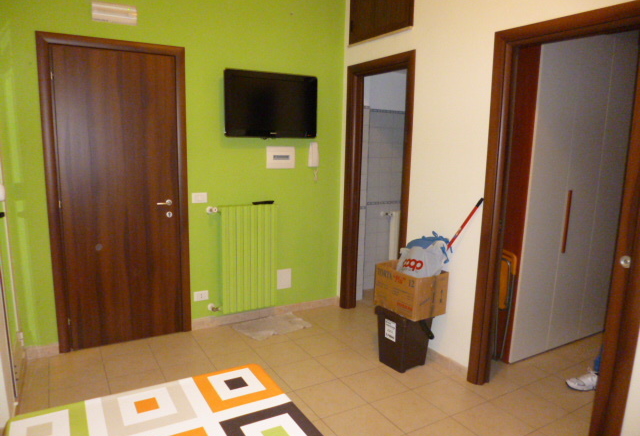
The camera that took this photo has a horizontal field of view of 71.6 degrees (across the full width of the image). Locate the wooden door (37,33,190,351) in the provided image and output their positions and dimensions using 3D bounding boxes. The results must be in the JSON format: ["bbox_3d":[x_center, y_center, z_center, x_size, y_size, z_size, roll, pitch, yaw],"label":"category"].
[{"bbox_3d":[-1.454,-0.147,3.280,0.935,2.215,0.080,-4,10,-31],"label":"wooden door"}]

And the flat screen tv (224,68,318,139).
[{"bbox_3d":[-0.401,-0.914,3.643,0.800,0.505,0.090,-3,10,-29],"label":"flat screen tv"}]

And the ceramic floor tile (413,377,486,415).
[{"bbox_3d":[0.804,1.110,2.768,0.331,0.010,0.328,-4,10,-31],"label":"ceramic floor tile"}]

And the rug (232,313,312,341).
[{"bbox_3d":[-0.390,0.920,3.790,0.560,0.010,0.350,-5,11,-37],"label":"rug"}]

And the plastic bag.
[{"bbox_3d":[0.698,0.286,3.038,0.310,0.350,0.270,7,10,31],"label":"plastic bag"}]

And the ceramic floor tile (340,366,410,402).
[{"bbox_3d":[0.352,1.083,2.876,0.331,0.010,0.328,-4,10,-31],"label":"ceramic floor tile"}]

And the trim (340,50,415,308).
[{"bbox_3d":[0.497,-0.175,3.736,0.140,2.220,0.860,-4,10,-31],"label":"trim"}]

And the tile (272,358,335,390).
[{"bbox_3d":[-0.099,1.056,2.984,0.331,0.010,0.328,-4,10,-31],"label":"tile"}]

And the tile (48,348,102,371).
[{"bbox_3d":[-1.736,0.994,3.140,0.331,0.010,0.328,-4,10,-31],"label":"tile"}]

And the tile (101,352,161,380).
[{"bbox_3d":[-1.291,1.021,3.053,0.328,0.010,0.328,-4,10,-31],"label":"tile"}]

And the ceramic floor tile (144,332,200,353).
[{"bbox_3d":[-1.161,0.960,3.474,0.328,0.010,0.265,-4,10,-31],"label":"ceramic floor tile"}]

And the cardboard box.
[{"bbox_3d":[0.632,0.497,3.103,0.298,0.294,0.388,-5,11,-34],"label":"cardboard box"}]

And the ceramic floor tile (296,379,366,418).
[{"bbox_3d":[0.068,1.102,2.707,0.331,0.010,0.328,-4,10,-31],"label":"ceramic floor tile"}]

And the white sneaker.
[{"bbox_3d":[1.780,1.055,2.914,0.290,0.110,0.105,0,9,-7],"label":"white sneaker"}]

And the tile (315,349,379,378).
[{"bbox_3d":[0.186,1.036,3.152,0.331,0.010,0.328,-4,10,-31],"label":"tile"}]

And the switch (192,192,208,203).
[{"bbox_3d":[-0.954,-0.158,3.534,0.120,0.080,0.010,-4,10,-31],"label":"switch"}]

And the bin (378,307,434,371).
[{"bbox_3d":[0.595,0.836,3.138,0.310,0.410,0.285,-5,11,-35],"label":"bin"}]

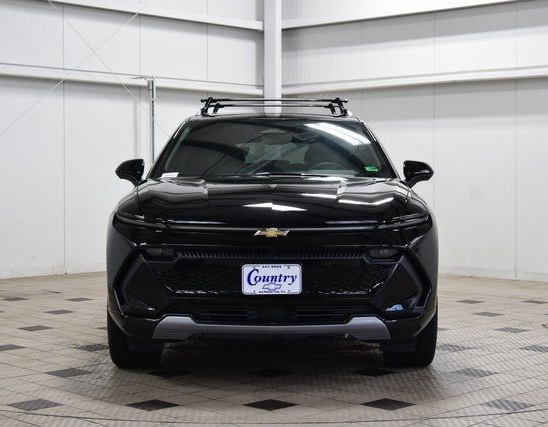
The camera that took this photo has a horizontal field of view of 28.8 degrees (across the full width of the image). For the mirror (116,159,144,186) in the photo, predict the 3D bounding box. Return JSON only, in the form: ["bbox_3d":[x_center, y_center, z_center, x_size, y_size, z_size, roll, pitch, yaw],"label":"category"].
[{"bbox_3d":[-0.957,-0.272,7.120,0.200,0.185,0.160,0,2,0],"label":"mirror"}]

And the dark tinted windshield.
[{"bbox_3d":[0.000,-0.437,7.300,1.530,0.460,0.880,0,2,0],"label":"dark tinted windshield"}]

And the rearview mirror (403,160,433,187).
[{"bbox_3d":[0.963,-0.260,7.120,0.200,0.185,0.160,0,2,0],"label":"rearview mirror"}]

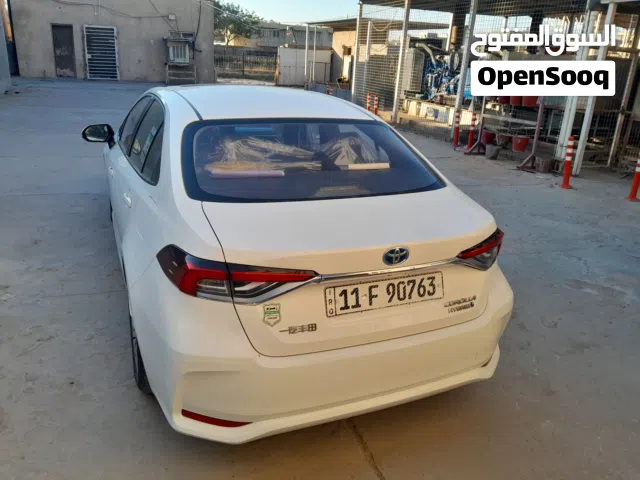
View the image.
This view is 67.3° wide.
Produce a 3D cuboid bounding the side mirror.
[{"bbox_3d":[-1.762,-0.836,3.814,0.220,0.170,0.150,-5,22,-24],"label":"side mirror"}]

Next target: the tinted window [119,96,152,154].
[{"bbox_3d":[-1.327,-0.855,3.450,0.061,0.429,0.930,19,11,-31],"label":"tinted window"}]

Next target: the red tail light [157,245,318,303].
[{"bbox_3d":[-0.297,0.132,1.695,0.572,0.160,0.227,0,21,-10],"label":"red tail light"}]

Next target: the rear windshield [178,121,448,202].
[{"bbox_3d":[-0.028,-0.401,2.341,1.264,0.078,0.726,-5,43,-24],"label":"rear windshield"}]

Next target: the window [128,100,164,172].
[{"bbox_3d":[-1.006,-0.591,2.776,0.061,0.420,0.902,19,11,-31],"label":"window"}]

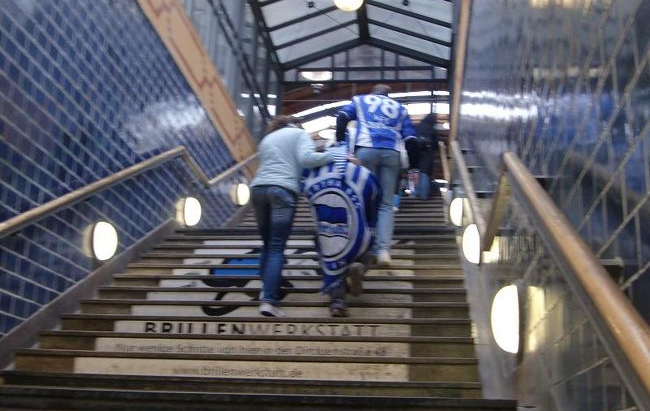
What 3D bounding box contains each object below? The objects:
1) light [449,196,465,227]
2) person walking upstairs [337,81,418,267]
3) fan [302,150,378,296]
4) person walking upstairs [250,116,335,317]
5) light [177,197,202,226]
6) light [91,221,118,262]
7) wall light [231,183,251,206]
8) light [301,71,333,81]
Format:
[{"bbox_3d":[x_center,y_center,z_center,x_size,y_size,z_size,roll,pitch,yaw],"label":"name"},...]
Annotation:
[{"bbox_3d":[1.477,0.078,9.622,0.170,0.330,0.330,0,-17,6],"label":"light"},{"bbox_3d":[0.473,-0.251,7.631,0.760,1.750,0.700,0,-17,6],"label":"person walking upstairs"},{"bbox_3d":[0.118,0.100,6.182,0.560,1.040,0.360,0,-17,6],"label":"fan"},{"bbox_3d":[-0.215,0.077,6.300,0.580,1.610,0.650,-2,-17,11],"label":"person walking upstairs"},{"bbox_3d":[-1.481,0.073,9.685,0.170,0.330,0.330,0,-17,6],"label":"light"},{"bbox_3d":[-1.784,0.292,7.003,0.170,0.330,0.330,0,-17,6],"label":"light"},{"bbox_3d":[-1.176,-0.153,12.378,0.170,0.330,0.330,0,-17,6],"label":"wall light"},{"bbox_3d":[-0.181,-2.778,18.380,0.660,0.250,0.660,0,-17,6],"label":"light"}]

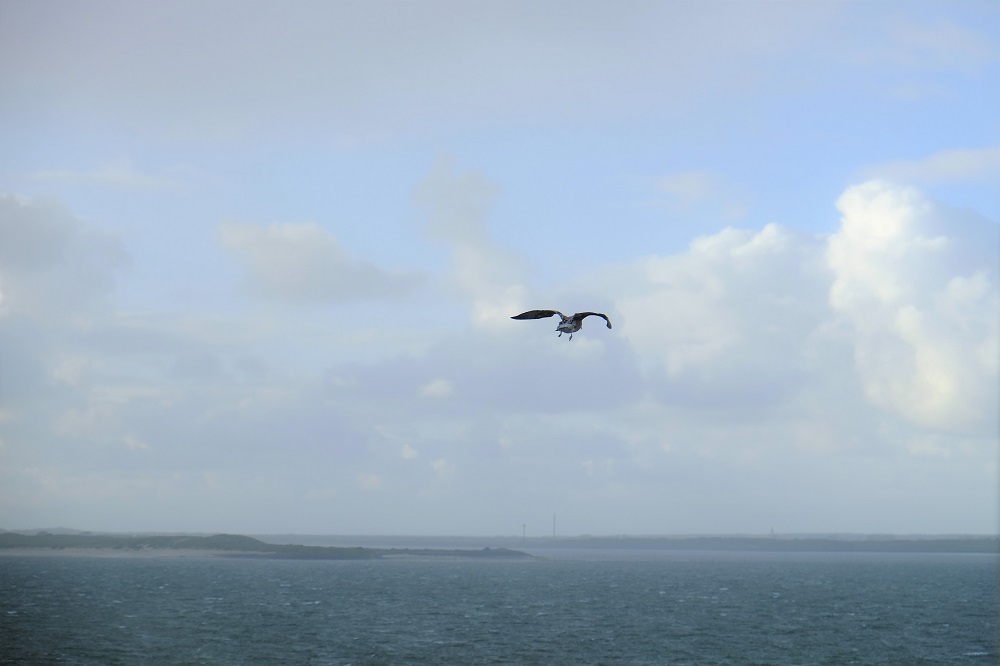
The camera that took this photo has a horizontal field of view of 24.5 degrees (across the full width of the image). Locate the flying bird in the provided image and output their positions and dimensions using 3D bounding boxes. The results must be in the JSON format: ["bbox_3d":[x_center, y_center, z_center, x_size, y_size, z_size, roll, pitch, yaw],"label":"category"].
[{"bbox_3d":[0.686,-0.083,25.500,1.170,0.330,0.560,0,-5,20],"label":"flying bird"}]

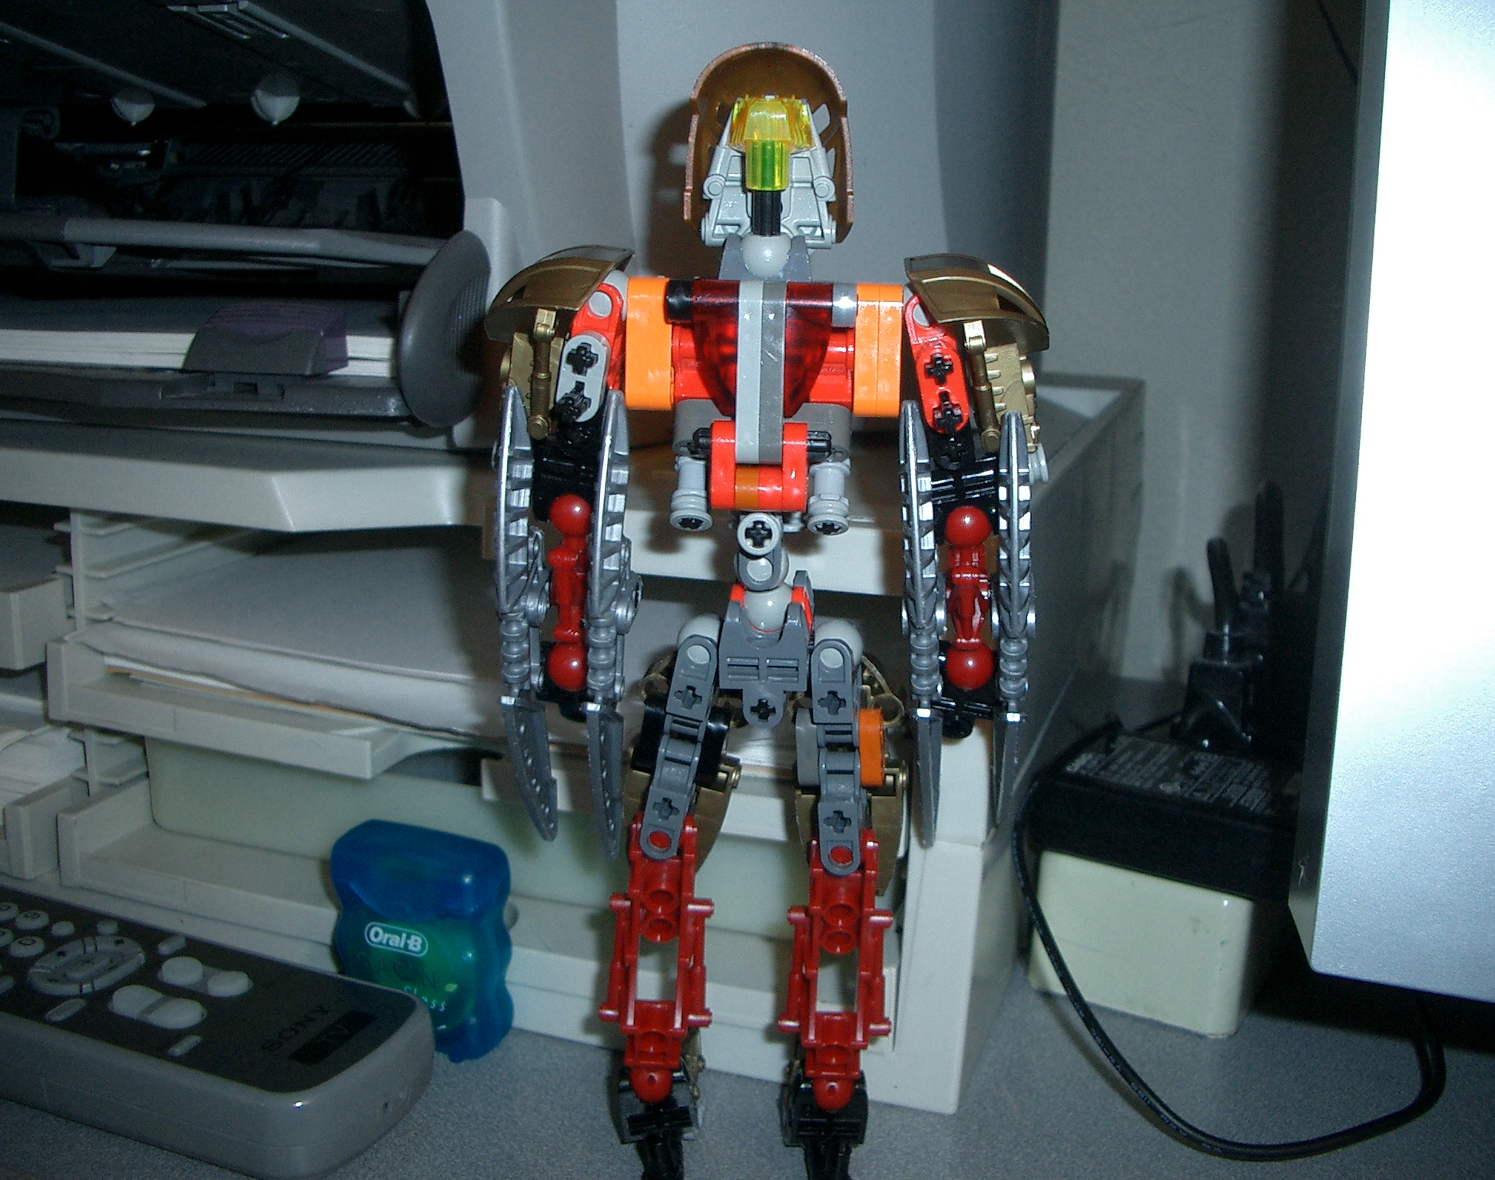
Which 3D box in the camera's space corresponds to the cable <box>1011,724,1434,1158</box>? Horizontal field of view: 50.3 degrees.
[{"bbox_3d":[0.115,0.079,0.382,0.106,0.057,0.118,6,15,18],"label":"cable"}]

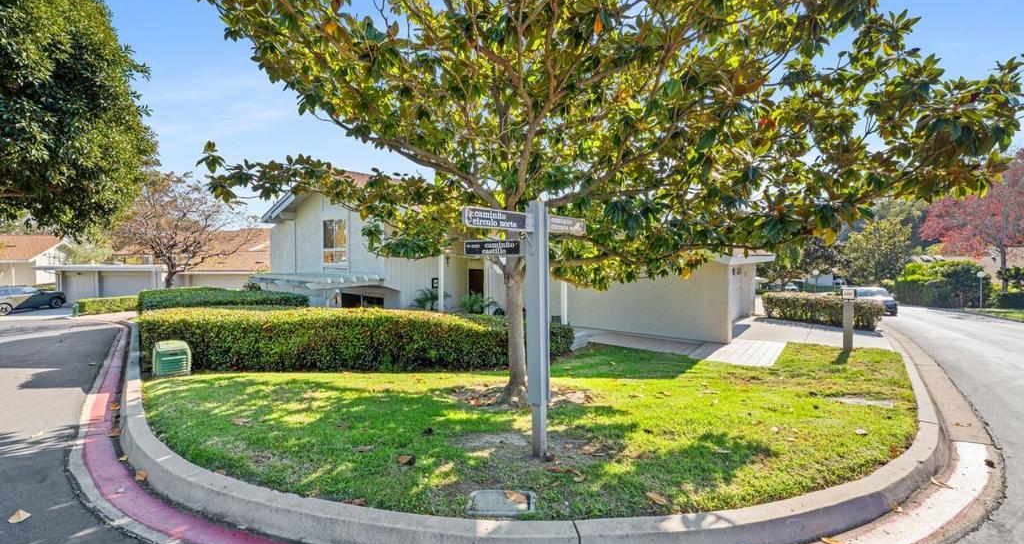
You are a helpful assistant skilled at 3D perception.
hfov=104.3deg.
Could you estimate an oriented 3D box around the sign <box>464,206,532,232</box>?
[{"bbox_3d":[-0.083,-0.458,3.480,0.780,0.165,0.060,-1,1,-44],"label":"sign"}]

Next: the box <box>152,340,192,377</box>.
[{"bbox_3d":[-5.979,1.515,7.025,0.500,0.540,0.470,-1,2,-37],"label":"box"}]

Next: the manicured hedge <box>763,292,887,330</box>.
[{"bbox_3d":[12.220,1.519,15.990,0.880,1.070,4.000,-1,2,-26],"label":"manicured hedge"}]

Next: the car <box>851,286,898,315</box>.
[{"bbox_3d":[21.100,1.626,23.545,1.850,1.500,4.600,1,2,36],"label":"car"}]

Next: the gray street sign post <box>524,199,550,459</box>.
[{"bbox_3d":[0.243,0.520,3.640,0.150,2.345,0.140,-1,2,-38],"label":"gray street sign post"}]

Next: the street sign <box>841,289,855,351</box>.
[{"bbox_3d":[8.019,1.133,9.498,0.240,1.487,0.180,1,2,41],"label":"street sign"}]

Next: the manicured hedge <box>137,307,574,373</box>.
[{"bbox_3d":[-2.800,1.270,7.850,7.900,0.970,1.650,0,1,-3],"label":"manicured hedge"}]

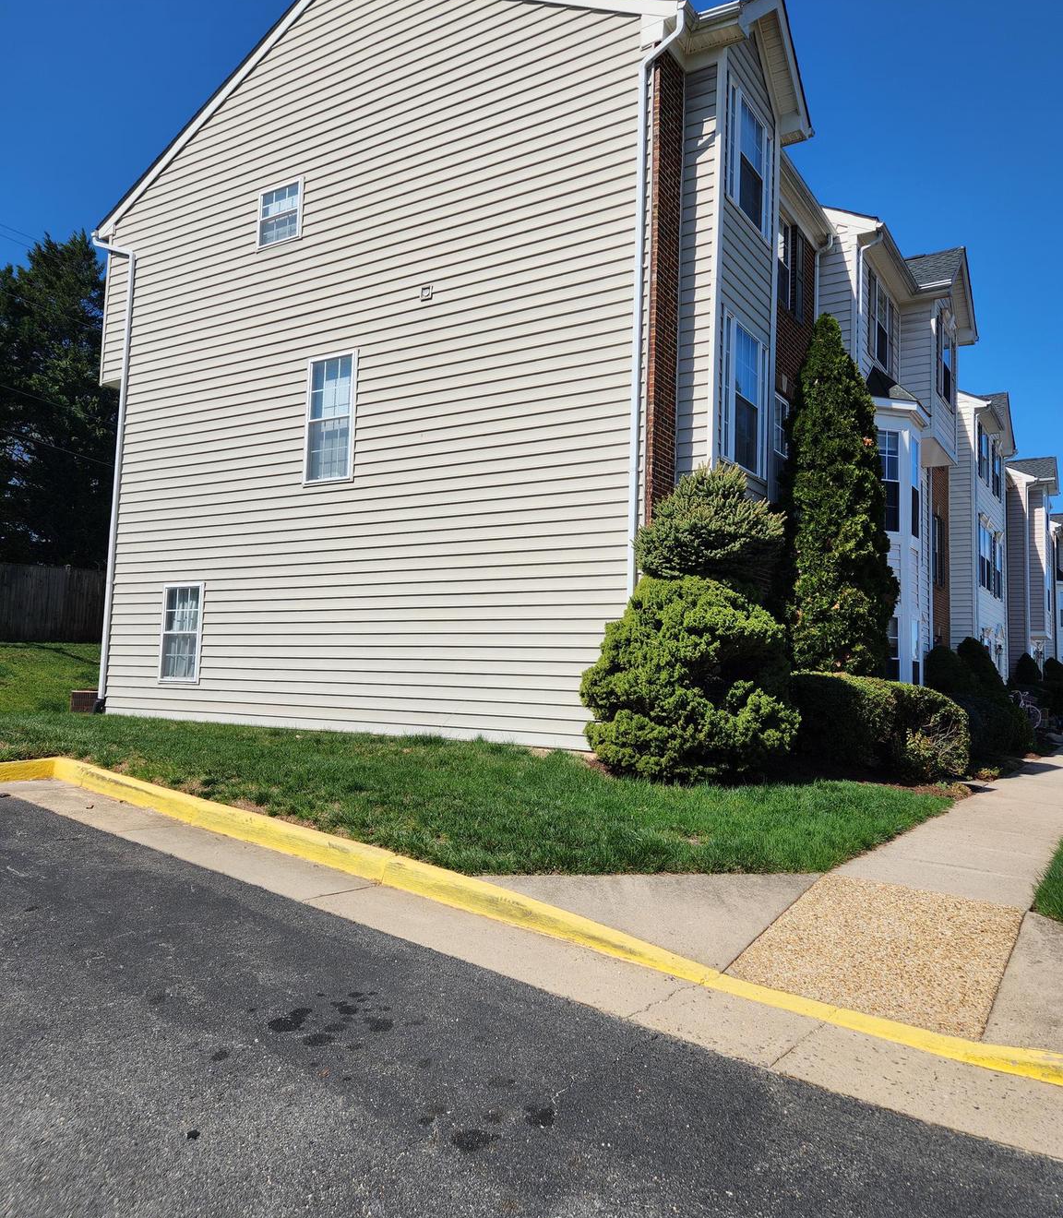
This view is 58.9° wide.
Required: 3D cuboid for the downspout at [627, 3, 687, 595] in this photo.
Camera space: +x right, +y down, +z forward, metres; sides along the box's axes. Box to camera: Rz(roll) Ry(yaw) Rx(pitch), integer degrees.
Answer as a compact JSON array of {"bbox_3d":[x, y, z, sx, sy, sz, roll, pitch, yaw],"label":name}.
[{"bbox_3d":[1.327,-2.566,10.246,0.595,8.216,0.140,-1,-5,32],"label":"downspout"}]

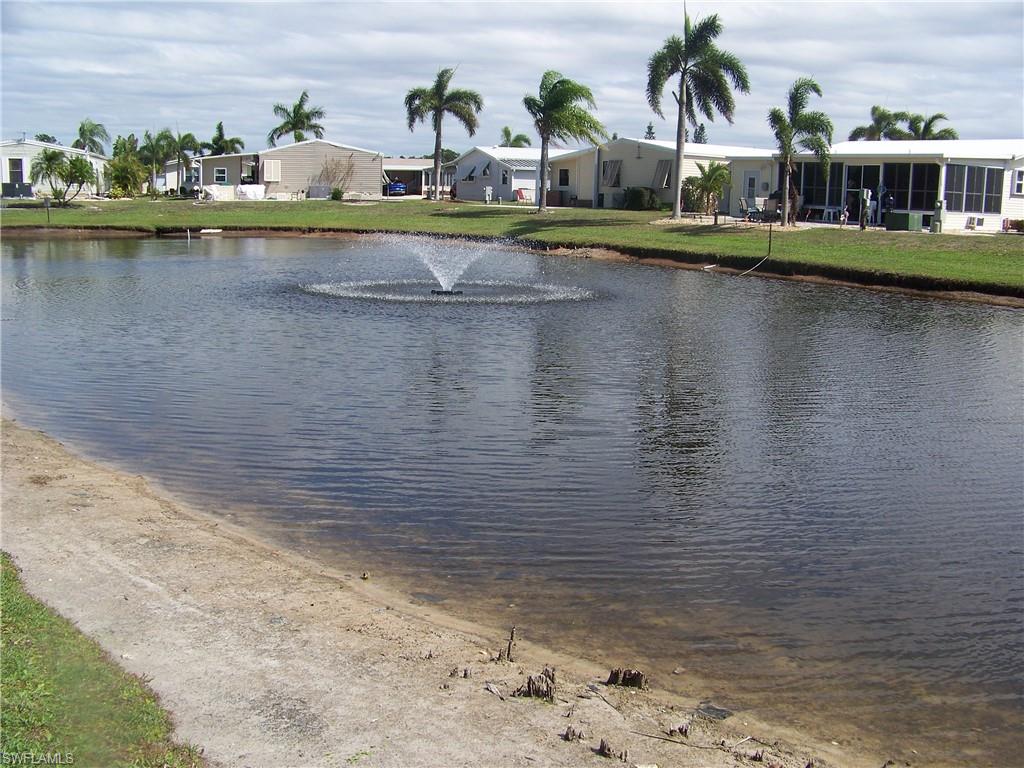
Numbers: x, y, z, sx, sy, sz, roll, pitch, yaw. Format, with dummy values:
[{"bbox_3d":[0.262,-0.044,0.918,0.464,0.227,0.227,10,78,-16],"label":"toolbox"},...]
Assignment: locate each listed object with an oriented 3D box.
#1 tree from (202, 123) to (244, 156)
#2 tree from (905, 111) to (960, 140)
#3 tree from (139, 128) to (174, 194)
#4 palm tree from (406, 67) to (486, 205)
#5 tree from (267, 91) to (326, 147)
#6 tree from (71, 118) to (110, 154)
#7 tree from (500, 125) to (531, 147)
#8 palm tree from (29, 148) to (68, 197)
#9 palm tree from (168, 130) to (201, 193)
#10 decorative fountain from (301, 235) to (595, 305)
[{"bbox_3d":[-22.210,-17.315,82.301,3.226,5.635,3.129,-2,11,-15],"label":"tree"},{"bbox_3d":[25.932,-13.738,66.531,3.613,6.264,3.504,5,11,20],"label":"tree"},{"bbox_3d":[-24.380,-15.330,73.522,2.609,4.500,2.531,-2,11,-18],"label":"tree"},{"bbox_3d":[-3.669,-13.442,57.534,4.275,6.953,4.147,0,10,-4],"label":"palm tree"},{"bbox_3d":[-15.354,-17.082,76.222,4.256,7.601,4.128,-1,11,-11],"label":"tree"},{"bbox_3d":[-30.948,-16.700,78.376,3.317,5.525,3.218,-3,11,-21],"label":"tree"},{"bbox_3d":[0.261,-20.252,97.956,3.357,6.689,3.256,1,10,0],"label":"tree"},{"bbox_3d":[-23.020,-10.384,53.073,1.985,2.645,1.925,-3,11,-23],"label":"palm tree"},{"bbox_3d":[-22.497,-15.263,73.528,2.541,4.365,2.465,-2,11,-17],"label":"palm tree"},{"bbox_3d":[-1.366,-2.557,22.613,6.273,1.200,6.273,0,10,-3],"label":"decorative fountain"}]

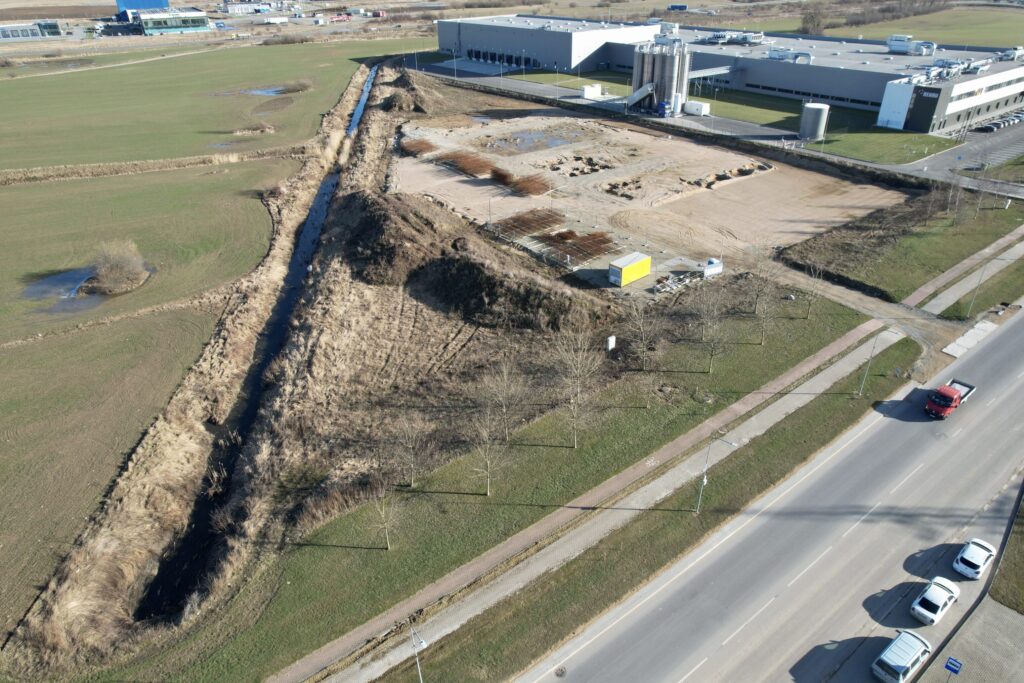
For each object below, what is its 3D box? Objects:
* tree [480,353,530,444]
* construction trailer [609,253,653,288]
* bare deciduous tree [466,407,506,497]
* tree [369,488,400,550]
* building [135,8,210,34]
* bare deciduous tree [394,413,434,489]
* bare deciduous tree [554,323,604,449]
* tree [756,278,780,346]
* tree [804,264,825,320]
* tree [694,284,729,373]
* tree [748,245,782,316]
[{"bbox_3d":[-0.737,5.637,59.557,5.005,9.802,5.005,-2,31,-1],"label":"tree"},{"bbox_3d":[17.178,-10.428,90.837,6.120,2.800,2.420,-25,38,-33],"label":"construction trailer"},{"bbox_3d":[-2.143,9.778,53.368,3.486,9.202,3.486,-4,31,-3],"label":"bare deciduous tree"},{"bbox_3d":[-9.894,14.075,49.182,2.176,6.636,2.176,-11,32,-14],"label":"tree"},{"bbox_3d":[-283.346,-266.681,521.888,47.520,13.365,64.350,-18,35,-24],"label":"building"},{"bbox_3d":[-8.596,9.721,54.883,3.411,8.113,3.411,-9,32,-11],"label":"bare deciduous tree"},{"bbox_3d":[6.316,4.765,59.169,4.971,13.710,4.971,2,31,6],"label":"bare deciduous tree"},{"bbox_3d":[30.125,-3.211,73.779,2.417,8.409,2.417,12,34,21],"label":"tree"},{"bbox_3d":[38.116,-6.036,79.133,2.061,7.235,2.061,14,35,24],"label":"tree"},{"bbox_3d":[22.544,-1.128,70.800,3.543,10.805,3.543,9,33,18],"label":"tree"},{"bbox_3d":[32.222,-7.563,80.025,4.043,9.272,4.043,11,34,21],"label":"tree"}]

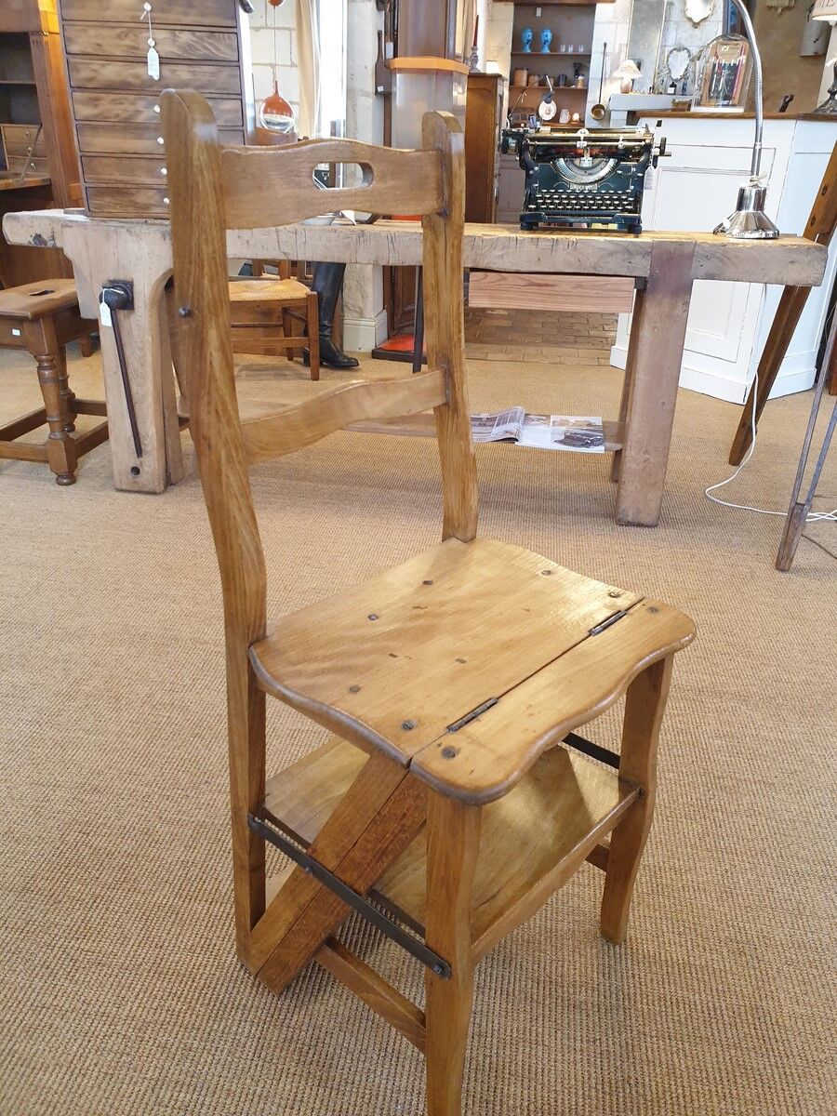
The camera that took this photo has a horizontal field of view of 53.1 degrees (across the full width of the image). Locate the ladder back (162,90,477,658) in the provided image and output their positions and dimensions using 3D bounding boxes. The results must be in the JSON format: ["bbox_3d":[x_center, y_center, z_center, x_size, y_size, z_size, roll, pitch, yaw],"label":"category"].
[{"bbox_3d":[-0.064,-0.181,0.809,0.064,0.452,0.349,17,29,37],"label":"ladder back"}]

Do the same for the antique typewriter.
[{"bbox_3d":[0.402,-0.955,2.095,0.400,0.243,0.340,6,25,10],"label":"antique typewriter"}]

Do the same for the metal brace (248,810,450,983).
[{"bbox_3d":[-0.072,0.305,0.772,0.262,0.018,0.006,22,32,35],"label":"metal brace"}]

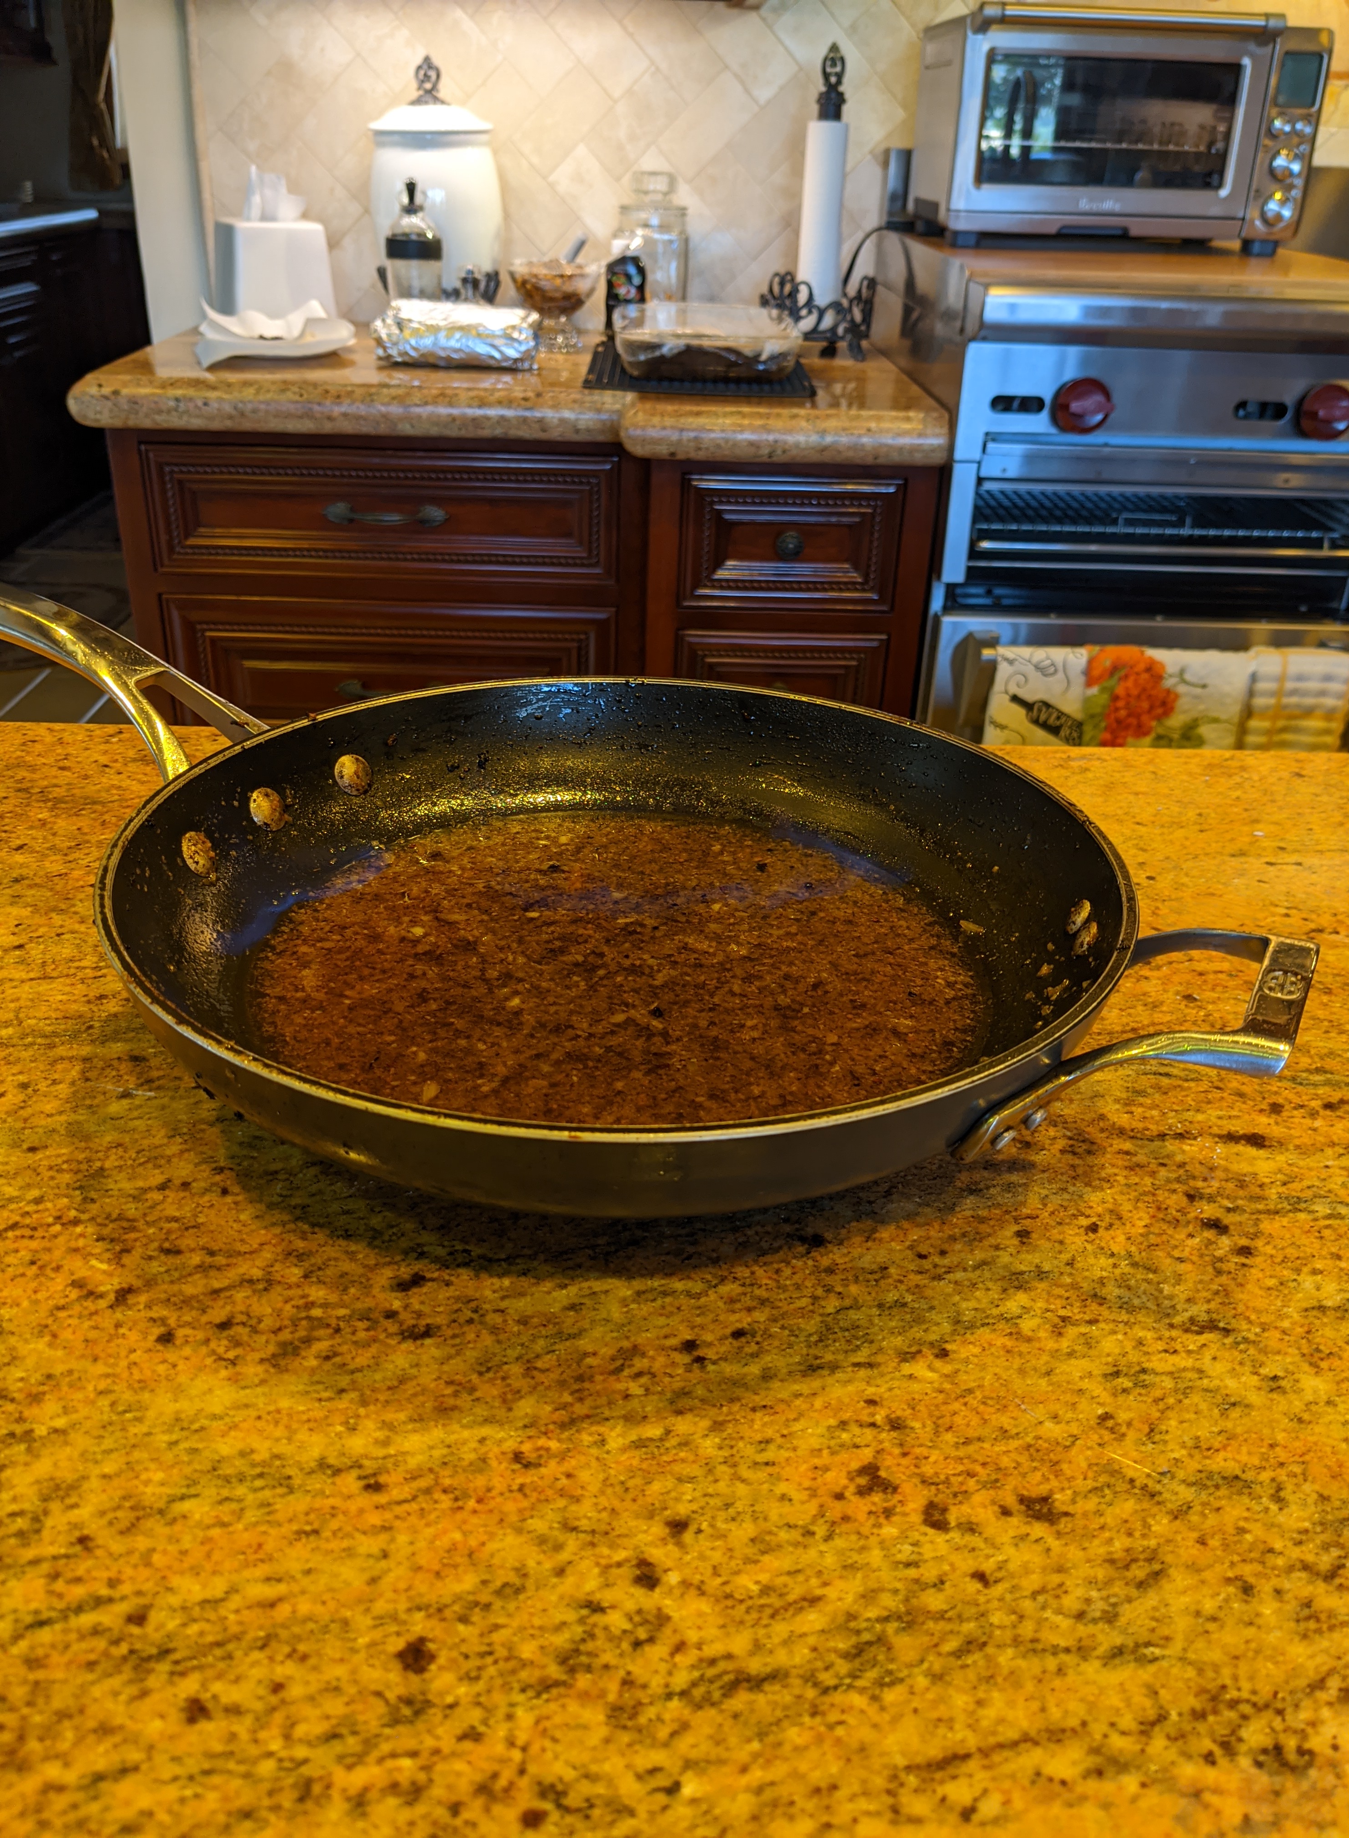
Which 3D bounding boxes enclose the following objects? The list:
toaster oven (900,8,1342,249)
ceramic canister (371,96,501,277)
[{"bbox_3d":[0.600,-1.079,1.982,0.470,0.268,0.344,1,29,-2],"label":"toaster oven"},{"bbox_3d":[-0.343,-1.018,2.067,0.191,0.322,0.191,1,29,-2],"label":"ceramic canister"}]

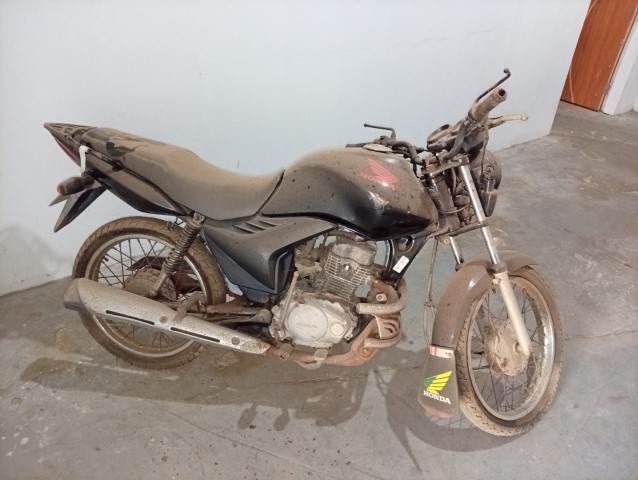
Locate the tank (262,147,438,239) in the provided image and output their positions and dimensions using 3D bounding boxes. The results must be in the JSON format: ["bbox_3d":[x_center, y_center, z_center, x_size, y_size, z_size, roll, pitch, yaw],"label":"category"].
[{"bbox_3d":[0.112,-0.171,1.564,0.540,0.265,0.290,7,16,8],"label":"tank"}]

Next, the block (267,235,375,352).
[{"bbox_3d":[0.015,0.163,1.662,0.345,0.345,0.300,7,16,8],"label":"block"}]

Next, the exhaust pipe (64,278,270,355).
[{"bbox_3d":[-0.520,0.272,1.622,0.720,0.125,0.120,15,17,3],"label":"exhaust pipe"}]

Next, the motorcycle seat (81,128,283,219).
[{"bbox_3d":[-0.462,-0.230,1.647,0.715,0.240,0.270,7,16,8],"label":"motorcycle seat"}]

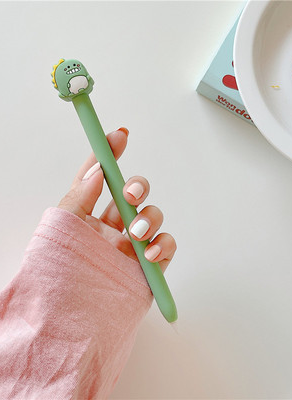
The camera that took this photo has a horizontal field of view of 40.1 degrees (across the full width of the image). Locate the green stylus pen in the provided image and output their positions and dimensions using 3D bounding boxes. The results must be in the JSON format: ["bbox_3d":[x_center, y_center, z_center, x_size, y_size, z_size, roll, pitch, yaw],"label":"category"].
[{"bbox_3d":[-0.016,-0.006,0.248,0.023,0.017,0.175,-23,90,-8],"label":"green stylus pen"}]

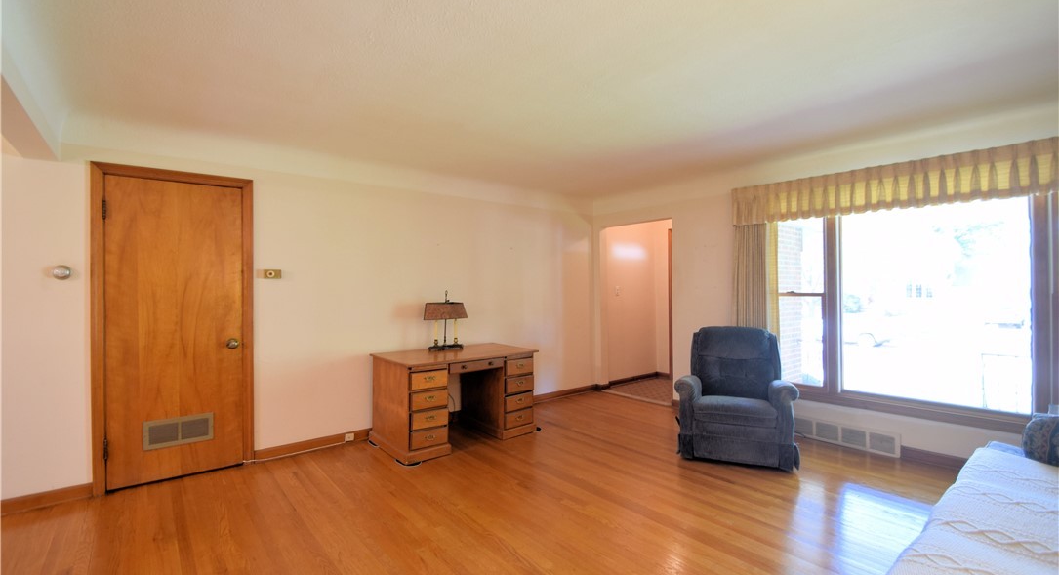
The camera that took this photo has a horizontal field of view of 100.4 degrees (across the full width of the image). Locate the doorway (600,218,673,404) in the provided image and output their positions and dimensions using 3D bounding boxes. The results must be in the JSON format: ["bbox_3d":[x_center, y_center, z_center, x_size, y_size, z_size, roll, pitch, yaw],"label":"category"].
[{"bbox_3d":[1.291,0.286,5.277,0.160,2.063,1.040,0,0,-39],"label":"doorway"}]

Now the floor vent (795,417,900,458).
[{"bbox_3d":[2.571,1.205,3.640,0.050,0.188,0.780,0,0,-39],"label":"floor vent"}]

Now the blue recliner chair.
[{"bbox_3d":[1.688,0.830,3.689,0.840,0.956,0.930,-1,0,22],"label":"blue recliner chair"}]

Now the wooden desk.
[{"bbox_3d":[-0.668,0.963,3.976,1.240,0.738,0.780,0,0,-37],"label":"wooden desk"}]

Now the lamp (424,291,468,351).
[{"bbox_3d":[-0.808,0.314,4.252,0.420,0.566,0.180,0,0,-37],"label":"lamp"}]

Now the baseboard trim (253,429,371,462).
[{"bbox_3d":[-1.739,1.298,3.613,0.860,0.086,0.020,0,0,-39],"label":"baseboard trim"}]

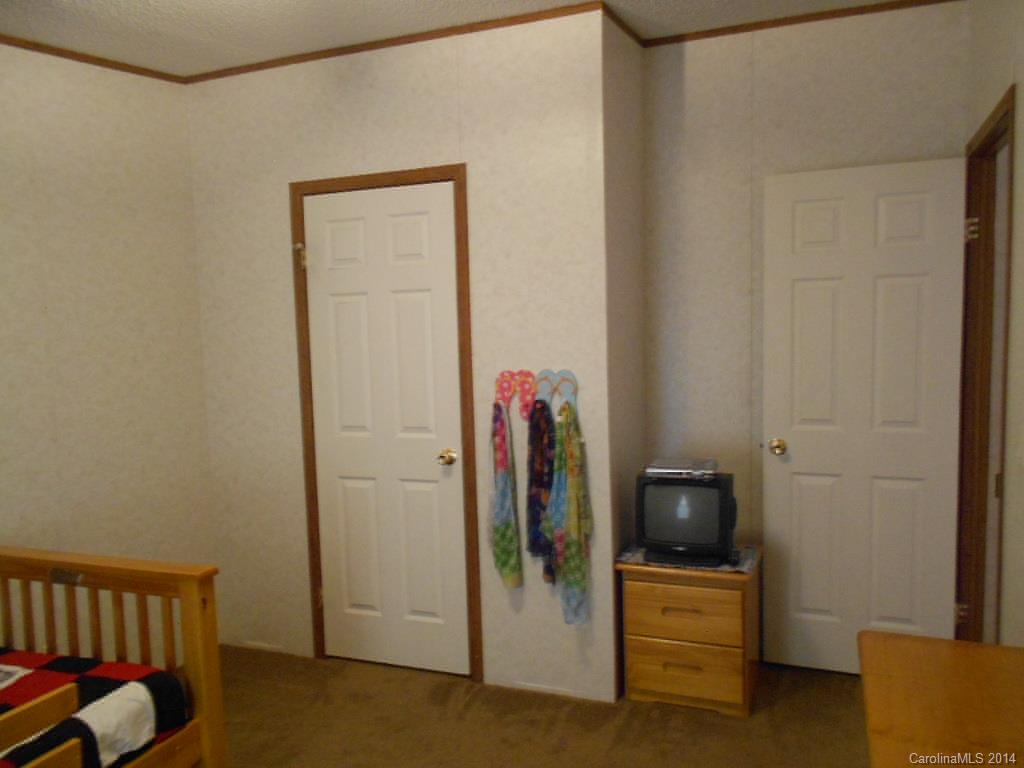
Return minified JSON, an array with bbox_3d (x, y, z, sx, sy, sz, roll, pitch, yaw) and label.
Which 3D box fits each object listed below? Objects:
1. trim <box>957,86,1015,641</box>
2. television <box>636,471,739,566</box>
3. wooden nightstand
[{"bbox_3d":[1.625,0.172,2.586,0.093,2.081,0.823,0,5,22],"label":"trim"},{"bbox_3d":[0.705,0.501,3.038,0.346,0.329,0.358,0,5,21],"label":"television"},{"bbox_3d":[0.708,0.934,3.057,0.508,0.538,0.404,0,5,22],"label":"wooden nightstand"}]

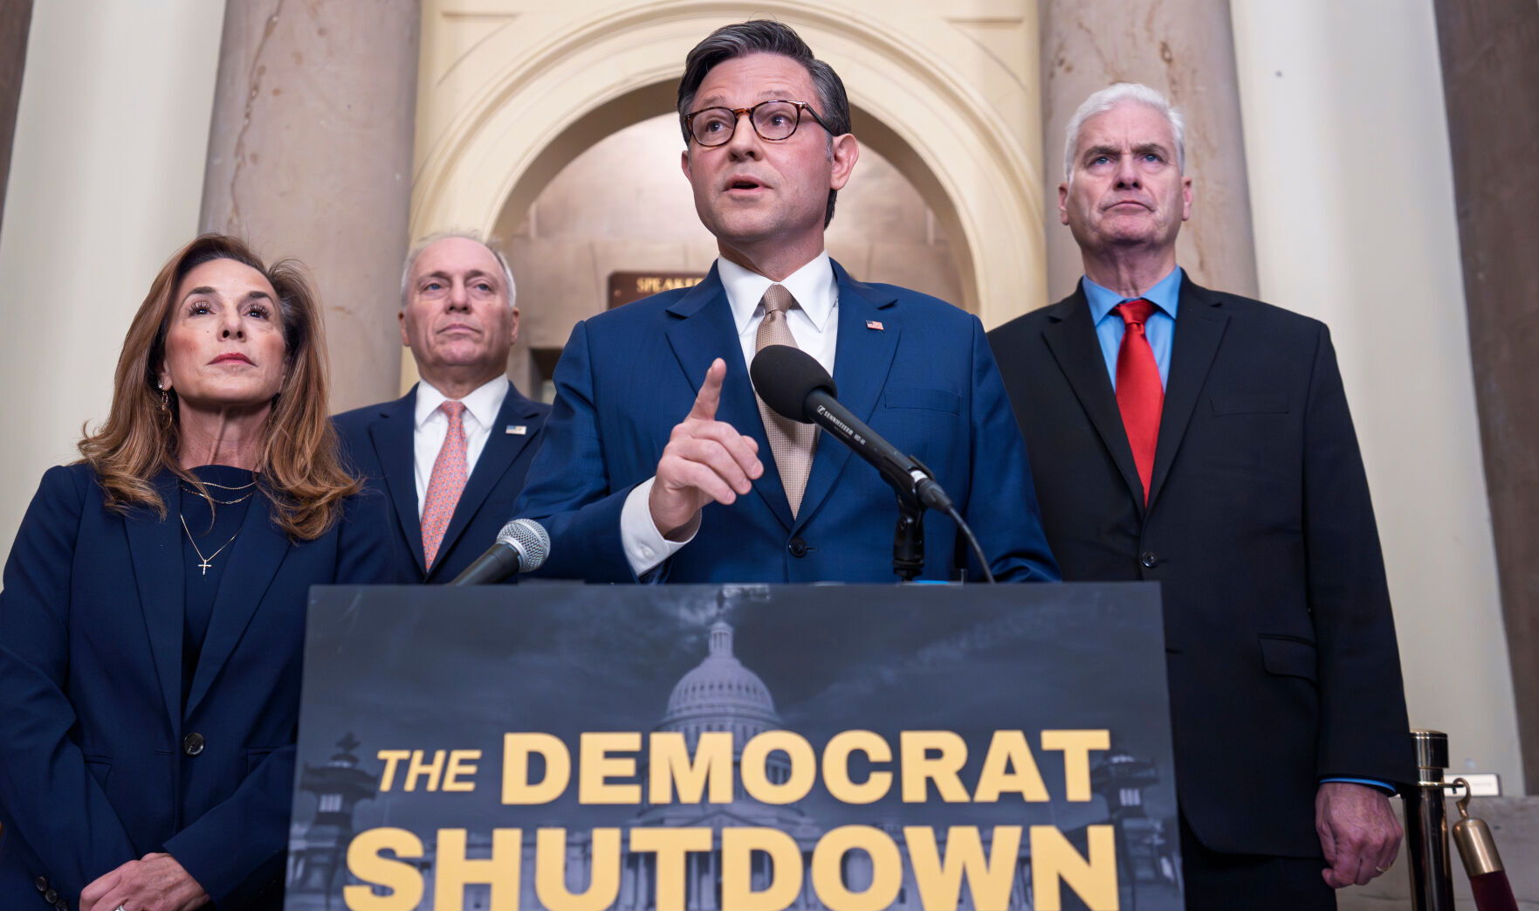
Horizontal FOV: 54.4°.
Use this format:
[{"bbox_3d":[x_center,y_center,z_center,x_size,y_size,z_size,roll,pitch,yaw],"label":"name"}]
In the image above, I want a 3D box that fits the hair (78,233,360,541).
[{"bbox_3d":[-0.615,-0.085,1.741,0.305,0.390,0.260,6,-16,-21],"label":"hair"}]

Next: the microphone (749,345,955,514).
[{"bbox_3d":[0.075,-0.021,1.300,0.240,0.067,0.064,35,5,31],"label":"microphone"}]

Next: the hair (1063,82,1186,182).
[{"bbox_3d":[0.489,-0.435,2.060,0.170,0.175,0.200,-3,-15,13],"label":"hair"}]

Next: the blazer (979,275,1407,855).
[{"bbox_3d":[0.469,0.116,1.913,0.600,0.760,0.320,-3,-15,14],"label":"blazer"}]

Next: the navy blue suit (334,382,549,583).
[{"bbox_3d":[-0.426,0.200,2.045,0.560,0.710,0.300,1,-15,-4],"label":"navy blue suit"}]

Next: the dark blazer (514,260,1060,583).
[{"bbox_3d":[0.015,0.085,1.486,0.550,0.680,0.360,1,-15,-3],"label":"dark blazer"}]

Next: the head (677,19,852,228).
[{"bbox_3d":[-0.002,-0.344,1.590,0.175,0.245,0.215,-4,-5,15],"label":"head"}]

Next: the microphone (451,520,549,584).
[{"bbox_3d":[-0.264,0.115,1.361,0.165,0.051,0.051,-40,8,-31],"label":"microphone"}]

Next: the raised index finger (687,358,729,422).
[{"bbox_3d":[-0.056,-0.060,1.380,0.021,0.078,0.023,24,28,6],"label":"raised index finger"}]

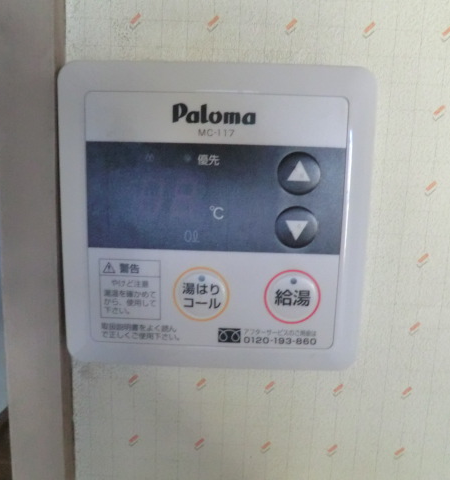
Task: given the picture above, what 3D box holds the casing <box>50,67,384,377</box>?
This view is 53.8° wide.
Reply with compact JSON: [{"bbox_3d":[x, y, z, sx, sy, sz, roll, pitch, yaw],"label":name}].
[{"bbox_3d":[-0.004,-0.006,0.171,0.120,0.119,0.019,2,9,1],"label":"casing"}]

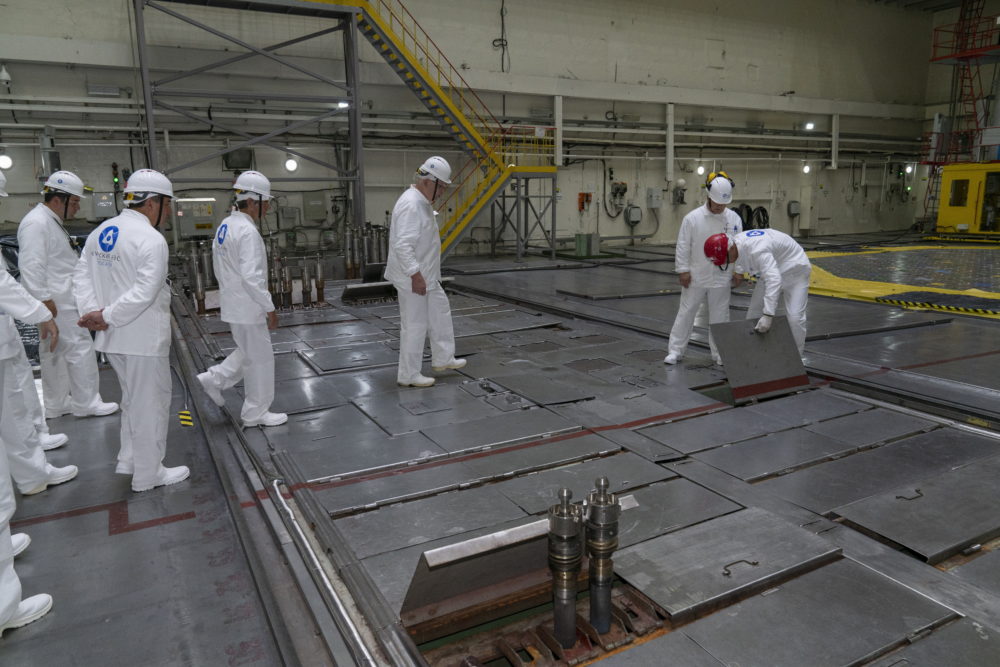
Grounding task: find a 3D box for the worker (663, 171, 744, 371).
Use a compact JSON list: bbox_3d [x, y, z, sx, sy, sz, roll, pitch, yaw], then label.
[{"bbox_3d":[1.907,-0.595,6.528,0.660,1.780,0.420,0,11,7],"label":"worker"}]

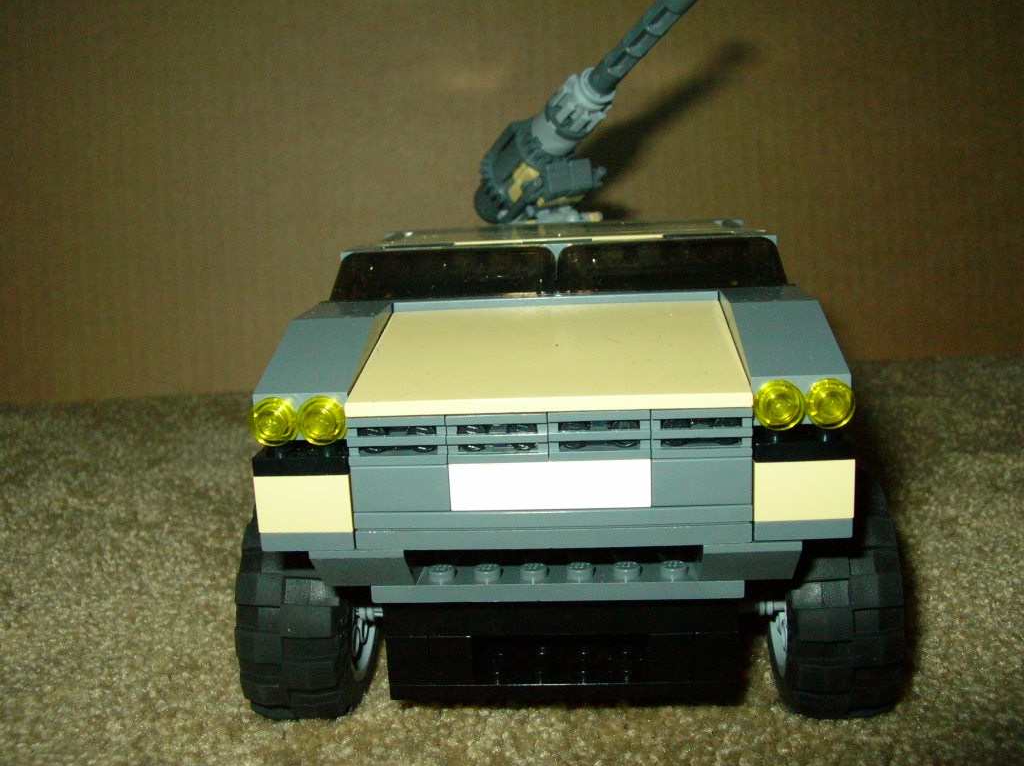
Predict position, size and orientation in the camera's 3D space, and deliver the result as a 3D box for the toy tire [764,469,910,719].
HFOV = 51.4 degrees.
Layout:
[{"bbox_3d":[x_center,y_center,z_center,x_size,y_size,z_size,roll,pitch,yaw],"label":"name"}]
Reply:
[{"bbox_3d":[0.068,0.044,0.229,0.025,0.055,0.055,-2,13,5],"label":"toy tire"}]

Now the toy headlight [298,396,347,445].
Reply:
[{"bbox_3d":[-0.030,0.006,0.170,0.008,0.008,0.005,-2,13,5],"label":"toy headlight"}]

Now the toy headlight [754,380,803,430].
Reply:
[{"bbox_3d":[0.041,0.003,0.164,0.008,0.008,0.005,-2,13,5],"label":"toy headlight"}]

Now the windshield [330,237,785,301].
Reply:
[{"bbox_3d":[0.009,-0.025,0.227,0.096,0.011,0.015,-2,13,5],"label":"windshield"}]

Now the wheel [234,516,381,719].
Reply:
[{"bbox_3d":[-0.044,0.047,0.238,0.025,0.055,0.055,-2,13,5],"label":"wheel"}]

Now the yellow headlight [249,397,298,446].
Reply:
[{"bbox_3d":[-0.038,0.006,0.171,0.008,0.008,0.005,-2,13,5],"label":"yellow headlight"}]

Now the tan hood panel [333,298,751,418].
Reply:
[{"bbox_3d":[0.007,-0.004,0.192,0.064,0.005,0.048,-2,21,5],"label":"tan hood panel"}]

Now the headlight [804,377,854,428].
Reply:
[{"bbox_3d":[0.049,0.003,0.164,0.008,0.008,0.005,-2,13,5],"label":"headlight"}]

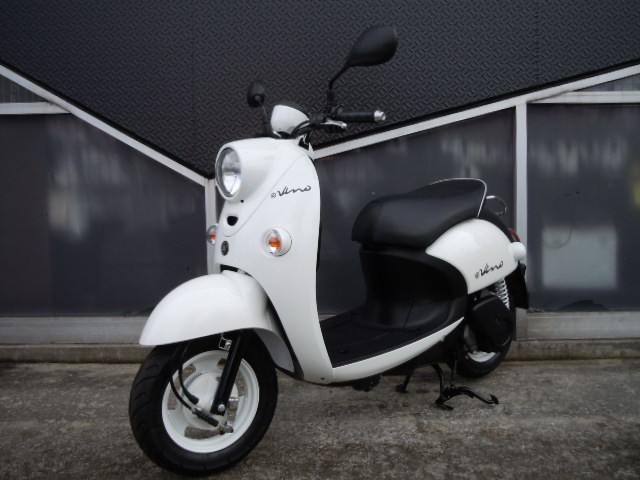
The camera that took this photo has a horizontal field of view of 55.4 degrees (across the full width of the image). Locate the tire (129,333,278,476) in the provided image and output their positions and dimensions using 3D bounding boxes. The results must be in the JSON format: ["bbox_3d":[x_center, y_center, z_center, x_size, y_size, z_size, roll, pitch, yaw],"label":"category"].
[{"bbox_3d":[-0.302,0.428,1.652,0.415,0.415,0.095,-3,2,-32],"label":"tire"}]

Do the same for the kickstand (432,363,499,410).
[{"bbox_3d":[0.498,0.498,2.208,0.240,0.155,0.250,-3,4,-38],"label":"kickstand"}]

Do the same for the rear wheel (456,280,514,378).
[{"bbox_3d":[0.613,0.326,2.358,0.415,0.415,0.095,-3,4,-38],"label":"rear wheel"}]

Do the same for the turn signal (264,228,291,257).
[{"bbox_3d":[-0.107,0.006,1.579,0.074,0.074,0.055,3,5,44],"label":"turn signal"}]

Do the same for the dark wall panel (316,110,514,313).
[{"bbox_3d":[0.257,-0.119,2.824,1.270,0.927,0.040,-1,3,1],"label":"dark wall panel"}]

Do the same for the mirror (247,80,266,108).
[{"bbox_3d":[-0.217,-0.494,2.070,0.050,0.100,0.130,-2,4,-17],"label":"mirror"}]

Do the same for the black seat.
[{"bbox_3d":[0.327,-0.096,2.114,0.550,0.230,0.260,-3,4,-38],"label":"black seat"}]

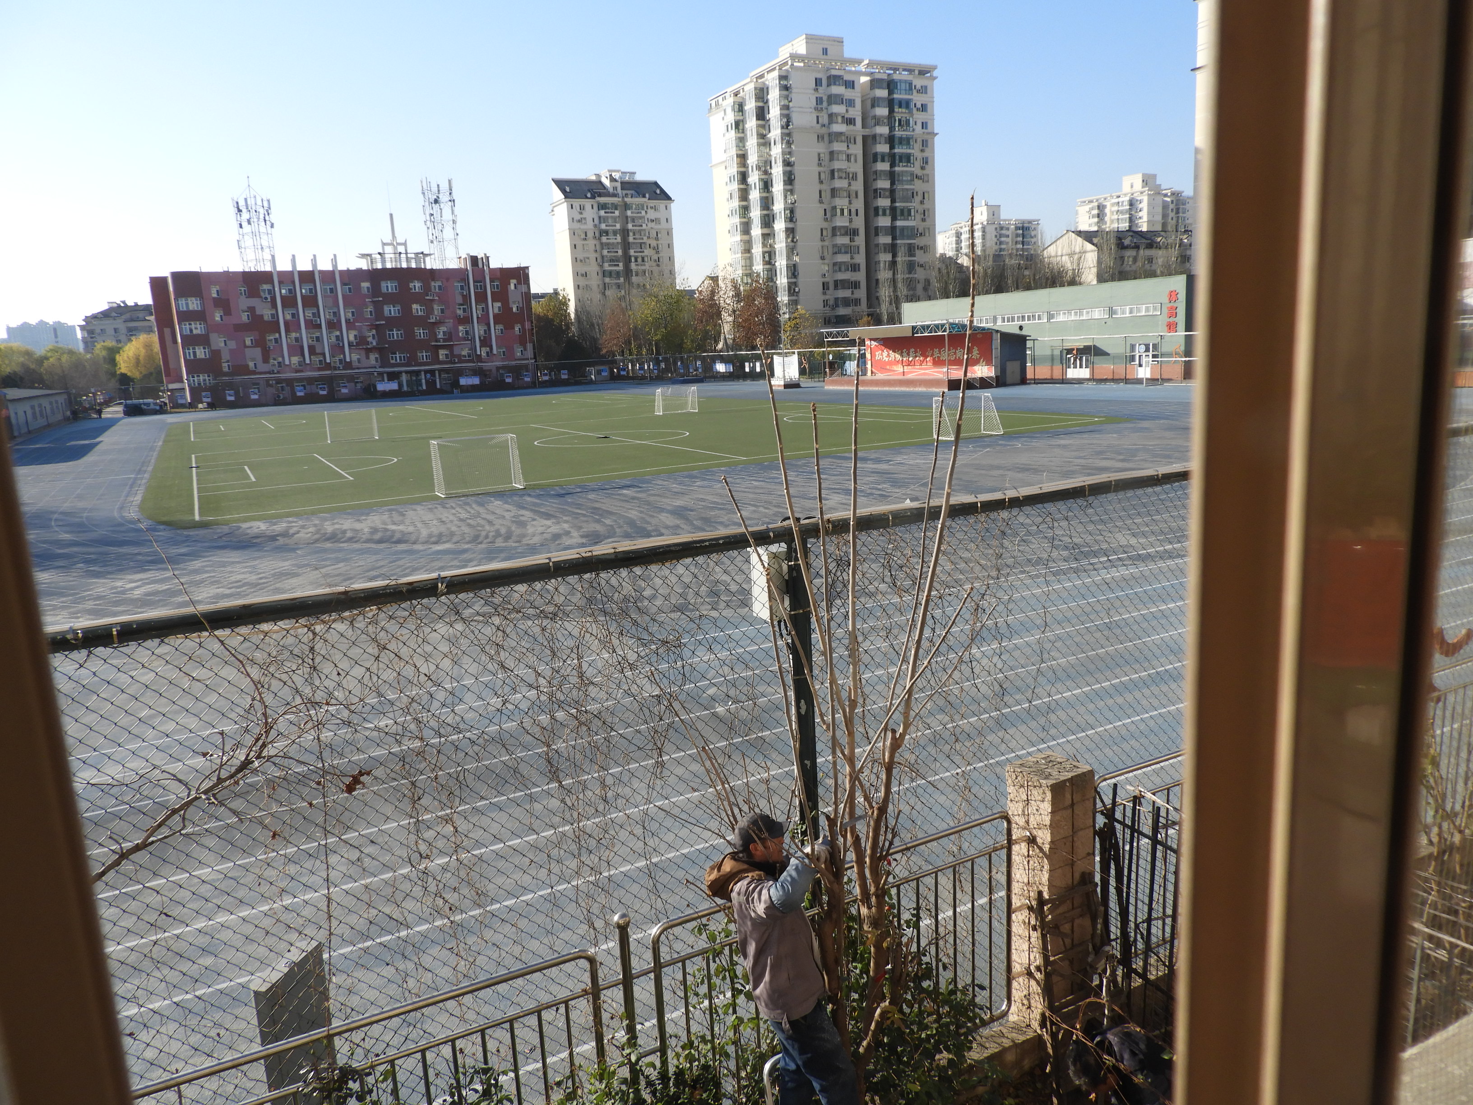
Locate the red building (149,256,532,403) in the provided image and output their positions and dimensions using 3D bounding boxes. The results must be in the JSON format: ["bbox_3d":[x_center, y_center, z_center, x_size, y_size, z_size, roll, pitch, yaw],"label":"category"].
[{"bbox_3d":[-62.580,-35.880,166.030,54.700,21.000,17.000,-8,13,-24],"label":"red building"}]

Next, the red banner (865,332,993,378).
[{"bbox_3d":[20.470,-21.300,111.060,0.120,4.240,22.390,-8,13,-25],"label":"red banner"}]

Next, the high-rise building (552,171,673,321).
[{"bbox_3d":[-28.350,-63.660,236.830,25.200,44.000,14.000,-8,13,-26],"label":"high-rise building"}]

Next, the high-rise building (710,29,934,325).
[{"bbox_3d":[15.520,-60.110,185.980,27.500,53.000,32.000,-8,13,-24],"label":"high-rise building"}]

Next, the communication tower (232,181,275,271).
[{"bbox_3d":[-74.280,-49.890,157.390,5.100,14.580,5.100,-8,13,-24],"label":"communication tower"}]

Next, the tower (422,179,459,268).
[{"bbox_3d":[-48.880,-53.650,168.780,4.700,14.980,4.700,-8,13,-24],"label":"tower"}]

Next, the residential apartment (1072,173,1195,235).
[{"bbox_3d":[147.370,-105.190,375.060,34.000,53.500,27.000,-11,14,-36],"label":"residential apartment"}]

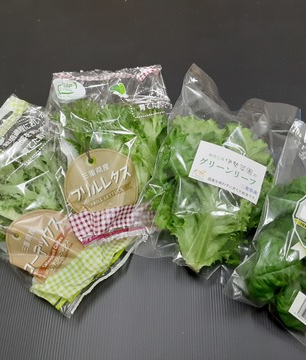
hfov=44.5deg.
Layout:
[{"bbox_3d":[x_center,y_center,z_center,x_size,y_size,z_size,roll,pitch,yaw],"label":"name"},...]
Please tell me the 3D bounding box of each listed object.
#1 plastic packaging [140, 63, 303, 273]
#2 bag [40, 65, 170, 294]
[{"bbox_3d":[0.090,-0.029,0.554,0.189,0.072,0.337,21,66,9],"label":"plastic packaging"},{"bbox_3d":[-0.064,-0.045,0.560,0.196,0.072,0.328,-4,64,-3],"label":"bag"}]

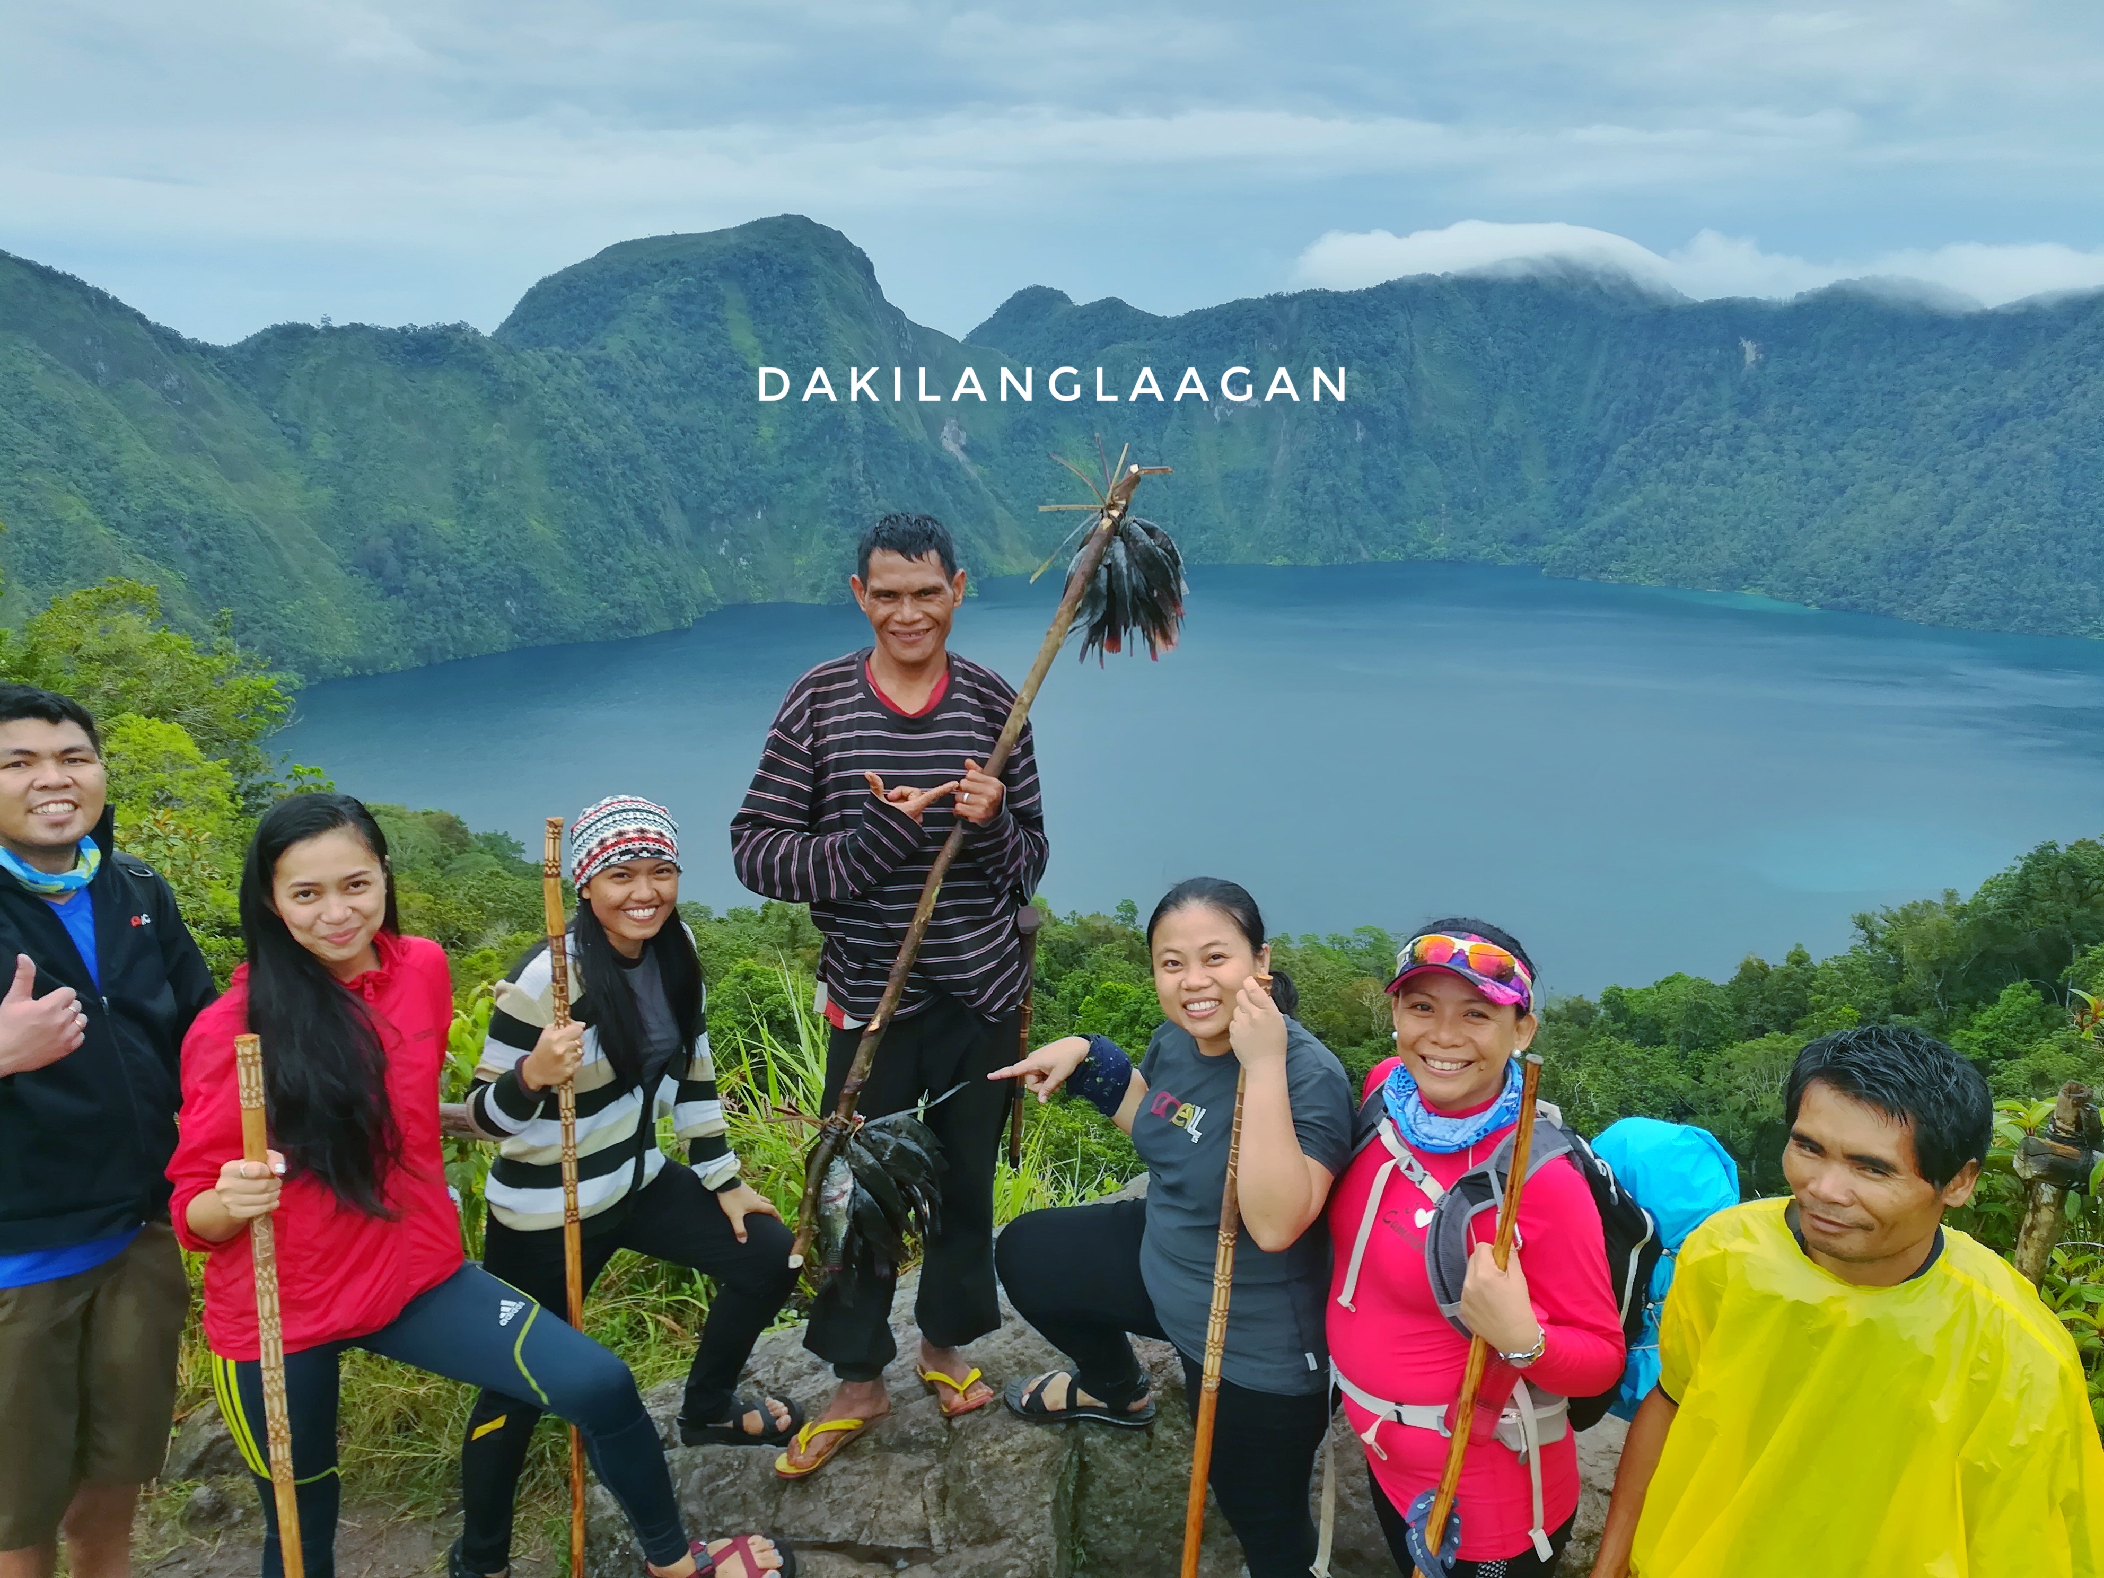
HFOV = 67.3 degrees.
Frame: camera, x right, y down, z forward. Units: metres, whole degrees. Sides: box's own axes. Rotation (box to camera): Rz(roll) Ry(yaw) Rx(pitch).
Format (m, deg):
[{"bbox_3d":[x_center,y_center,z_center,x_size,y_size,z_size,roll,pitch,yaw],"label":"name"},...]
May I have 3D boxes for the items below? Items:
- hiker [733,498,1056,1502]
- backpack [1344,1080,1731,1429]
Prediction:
[{"bbox_3d":[-0.250,0.361,2.584,0.520,1.630,0.420,-1,14,-4],"label":"hiker"},{"bbox_3d":[0.644,0.600,2.098,0.460,0.530,0.370,-12,19,-40],"label":"backpack"}]

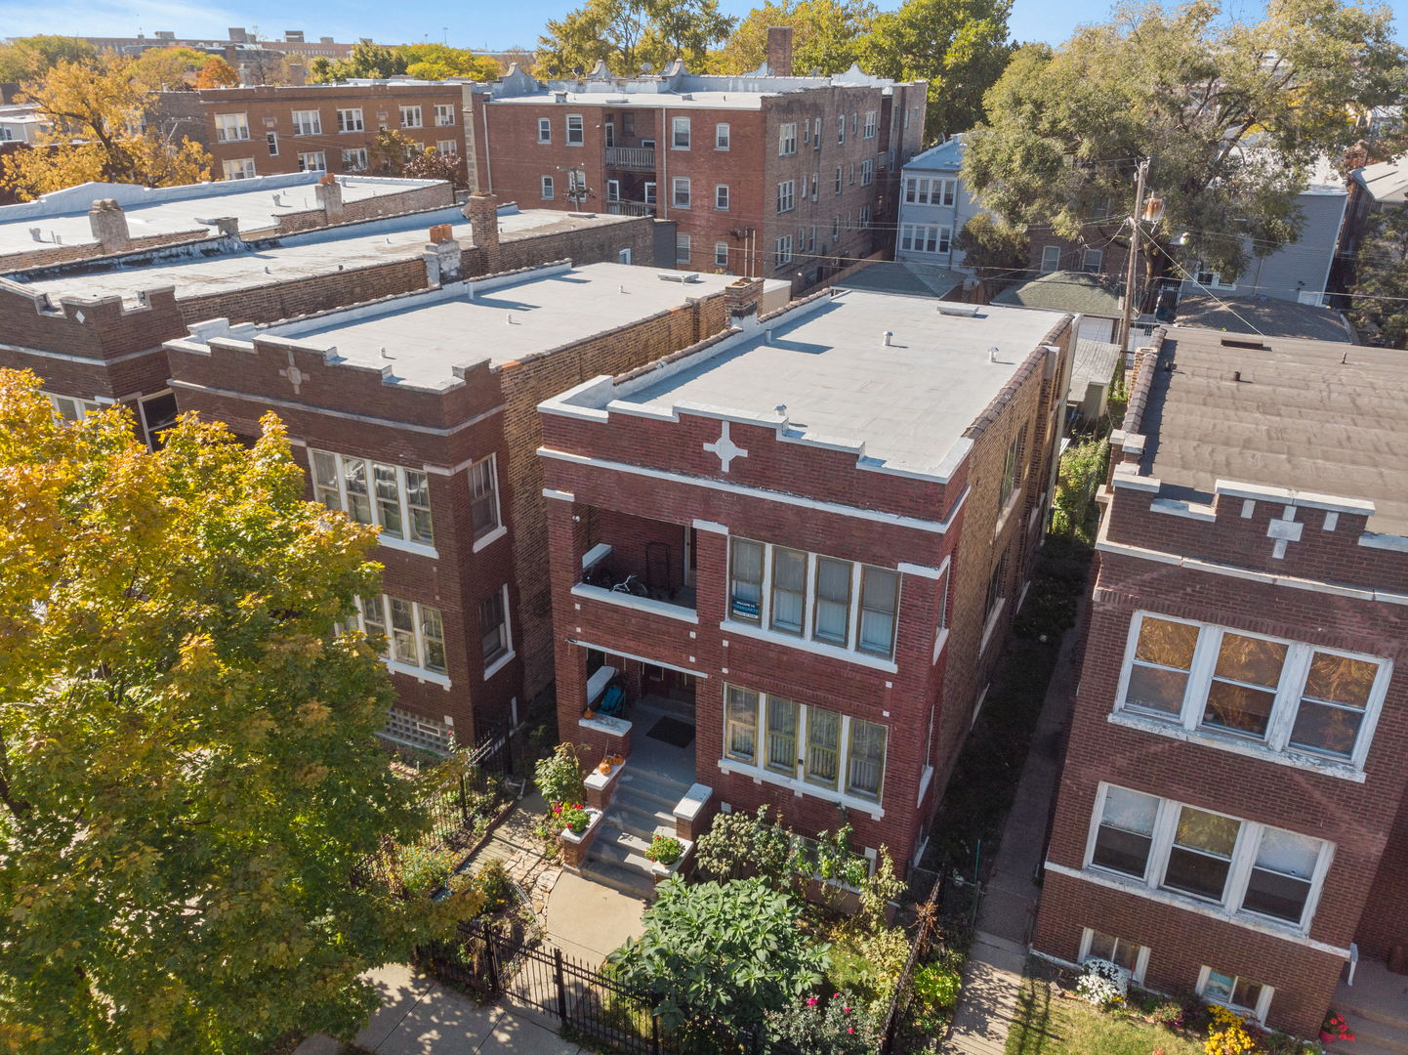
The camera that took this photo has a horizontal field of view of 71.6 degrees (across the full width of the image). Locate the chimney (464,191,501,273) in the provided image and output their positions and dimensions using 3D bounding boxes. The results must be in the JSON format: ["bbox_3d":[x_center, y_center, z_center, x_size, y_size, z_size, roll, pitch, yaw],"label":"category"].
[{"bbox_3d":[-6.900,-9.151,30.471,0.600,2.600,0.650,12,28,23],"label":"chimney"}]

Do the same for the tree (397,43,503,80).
[{"bbox_3d":[-29.085,-48.088,115.542,11.500,16.500,11.500,12,28,23],"label":"tree"}]

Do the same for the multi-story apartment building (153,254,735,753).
[{"bbox_3d":[-4.112,-2.554,26.884,7.200,8.650,16.550,12,28,23],"label":"multi-story apartment building"}]

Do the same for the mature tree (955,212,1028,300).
[{"bbox_3d":[17.500,-16.400,59.300,4.300,5.600,4.300,12,28,23],"label":"mature tree"}]

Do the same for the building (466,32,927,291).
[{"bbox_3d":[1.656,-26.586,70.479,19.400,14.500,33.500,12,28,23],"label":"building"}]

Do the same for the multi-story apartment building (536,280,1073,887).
[{"bbox_3d":[3.829,-0.893,23.868,7.170,8.900,16.200,12,28,23],"label":"multi-story apartment building"}]

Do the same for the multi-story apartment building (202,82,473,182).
[{"bbox_3d":[-33.366,-32.941,86.957,13.000,12.000,34.400,12,28,23],"label":"multi-story apartment building"}]

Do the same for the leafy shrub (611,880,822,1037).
[{"bbox_3d":[0.160,6.750,15.350,3.300,1.650,2.400,12,28,23],"label":"leafy shrub"}]

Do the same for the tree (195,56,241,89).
[{"bbox_3d":[-54.734,-46.636,113.112,5.600,14.500,5.600,12,28,23],"label":"tree"}]

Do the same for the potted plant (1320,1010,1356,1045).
[{"bbox_3d":[9.592,7.503,14.675,0.480,0.450,0.420,12,28,23],"label":"potted plant"}]

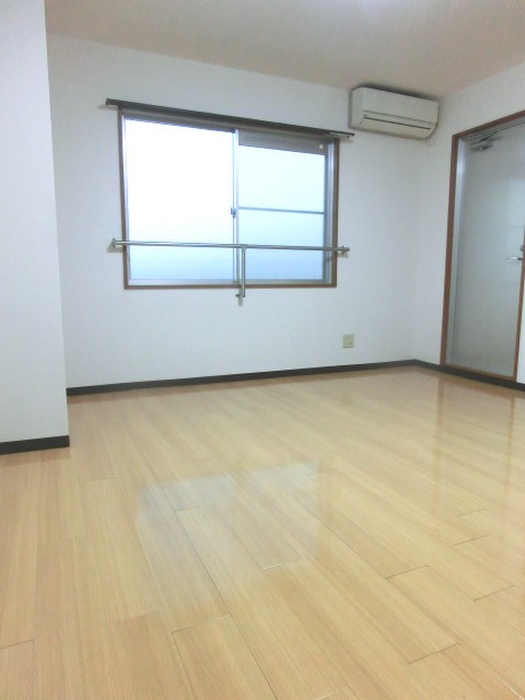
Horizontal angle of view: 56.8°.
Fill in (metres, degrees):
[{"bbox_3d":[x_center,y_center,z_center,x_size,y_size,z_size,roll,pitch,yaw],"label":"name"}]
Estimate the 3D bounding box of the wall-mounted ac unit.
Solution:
[{"bbox_3d":[1.118,-1.980,4.058,0.763,0.288,0.196,-3,9,-23],"label":"wall-mounted ac unit"}]

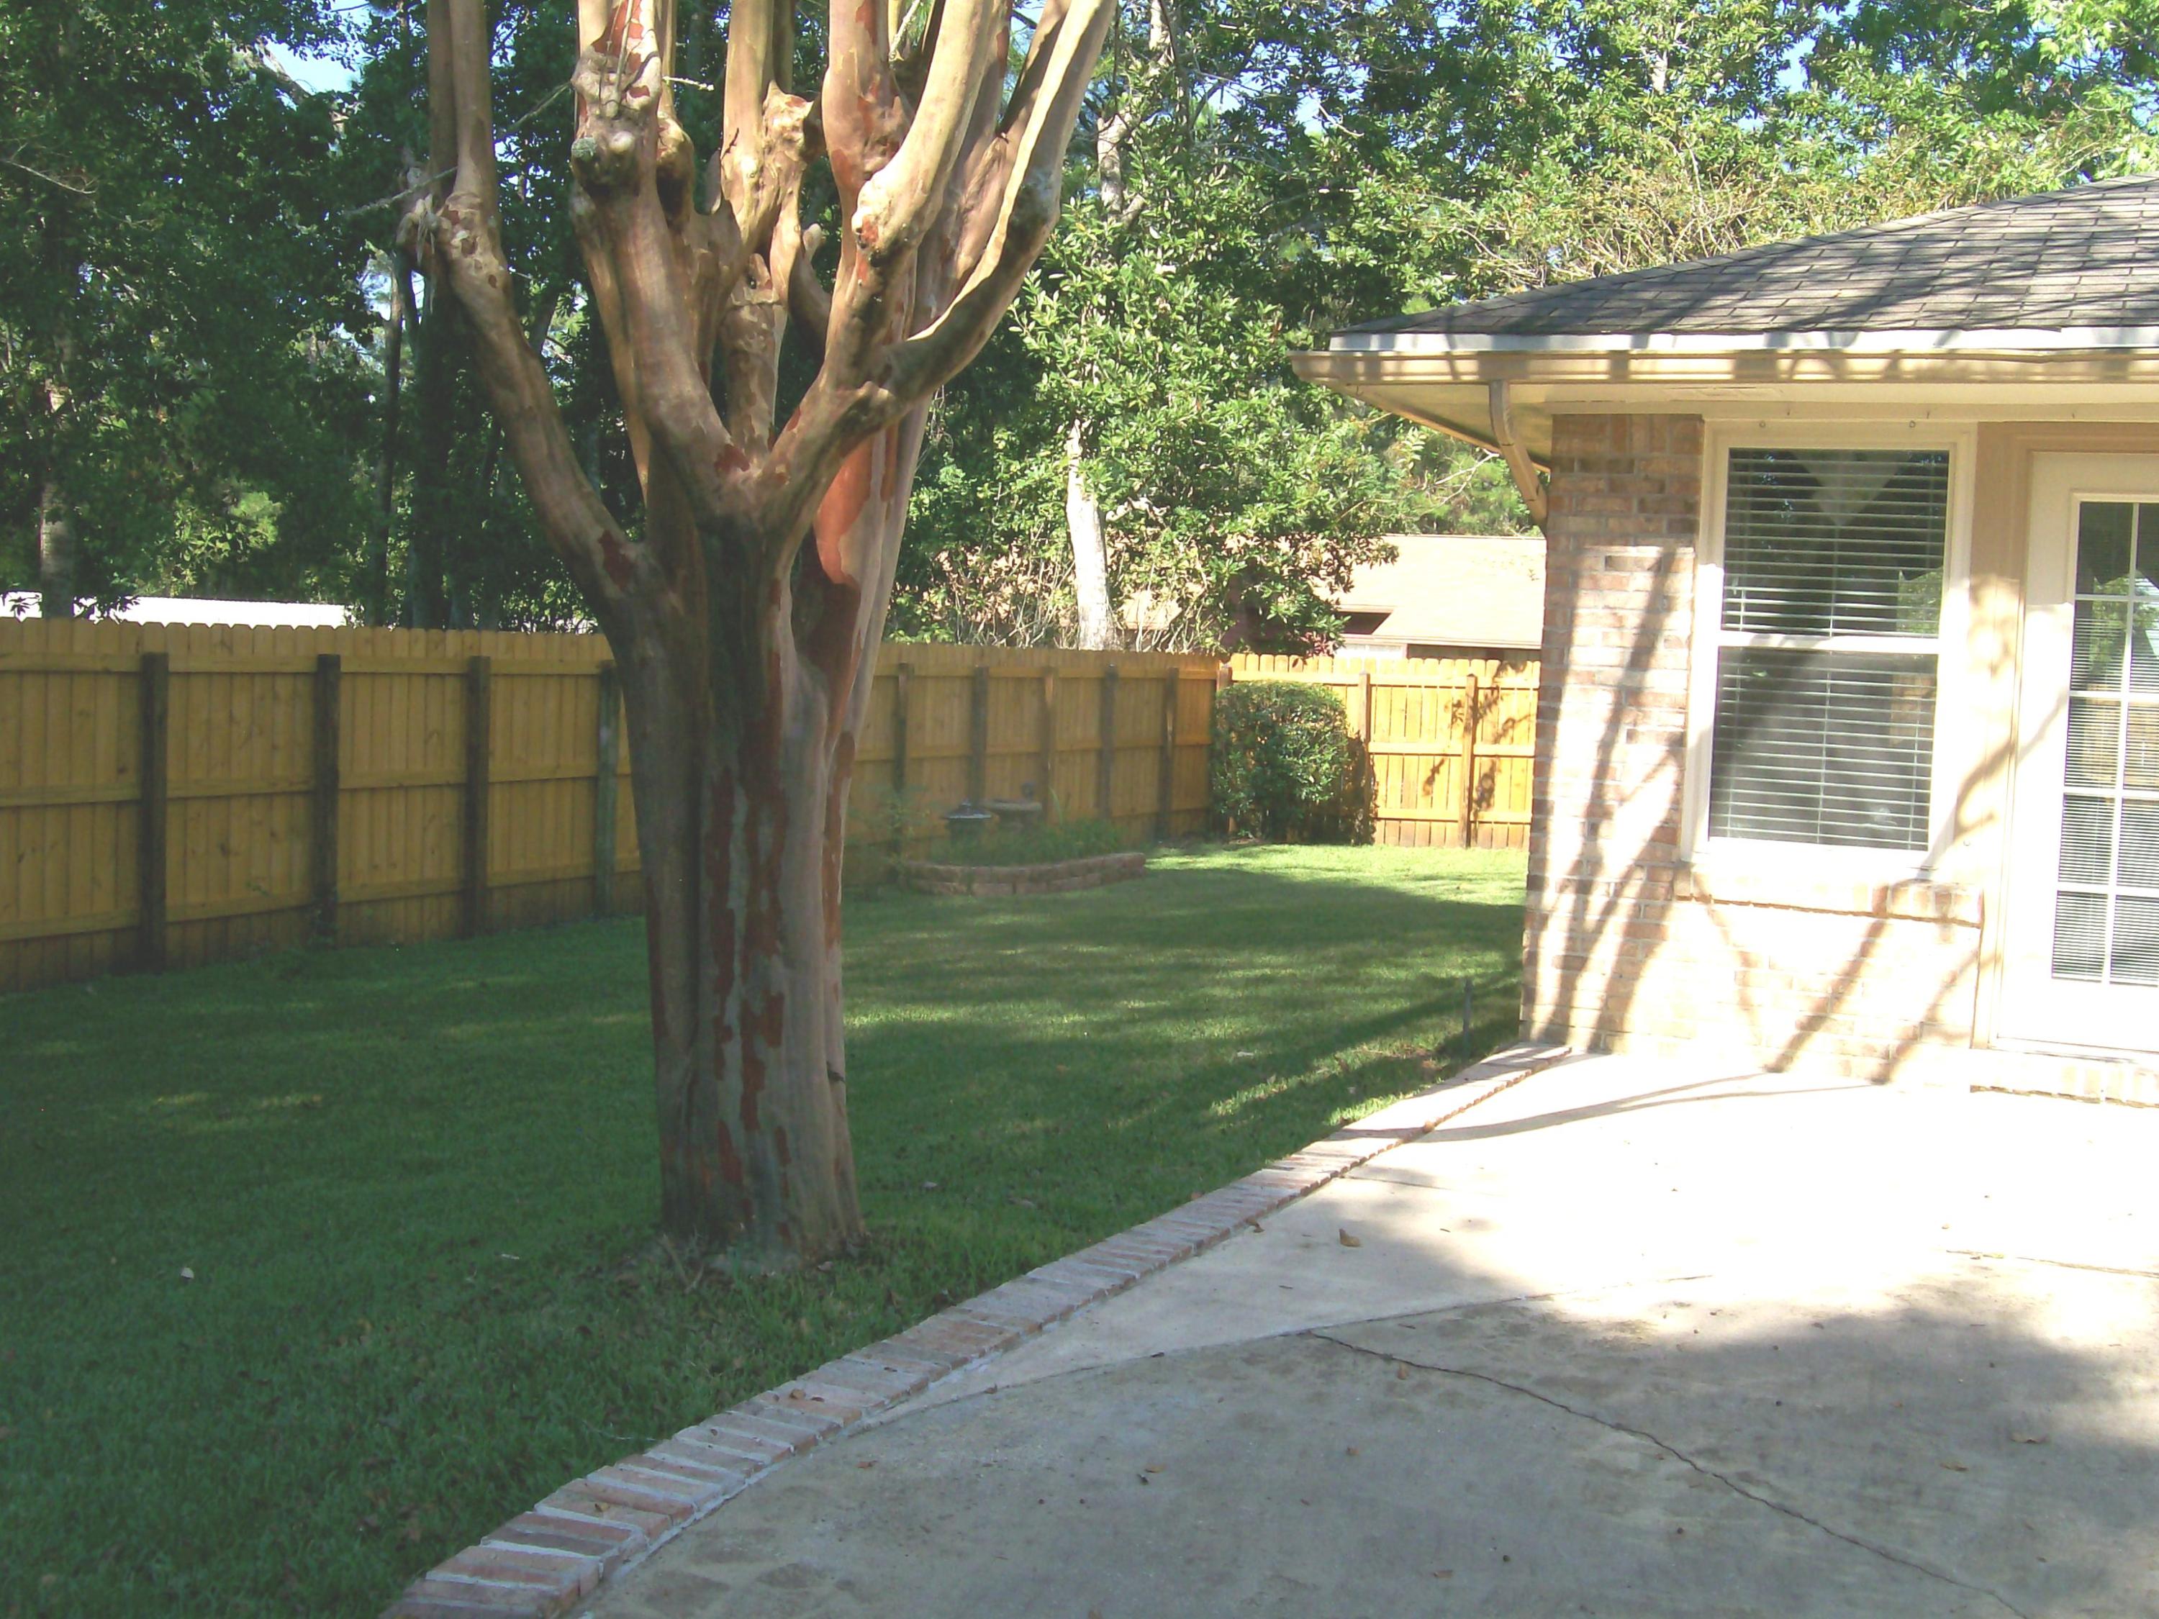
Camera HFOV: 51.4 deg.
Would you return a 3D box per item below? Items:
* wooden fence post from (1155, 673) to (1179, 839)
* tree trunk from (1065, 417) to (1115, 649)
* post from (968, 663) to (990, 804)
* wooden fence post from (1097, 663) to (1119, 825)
[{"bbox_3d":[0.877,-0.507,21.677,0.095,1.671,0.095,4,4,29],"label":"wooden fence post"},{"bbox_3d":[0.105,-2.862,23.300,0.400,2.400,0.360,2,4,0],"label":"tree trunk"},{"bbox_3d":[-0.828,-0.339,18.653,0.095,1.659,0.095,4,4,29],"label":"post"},{"bbox_3d":[0.284,-0.454,20.625,0.095,1.677,0.095,4,4,29],"label":"wooden fence post"}]

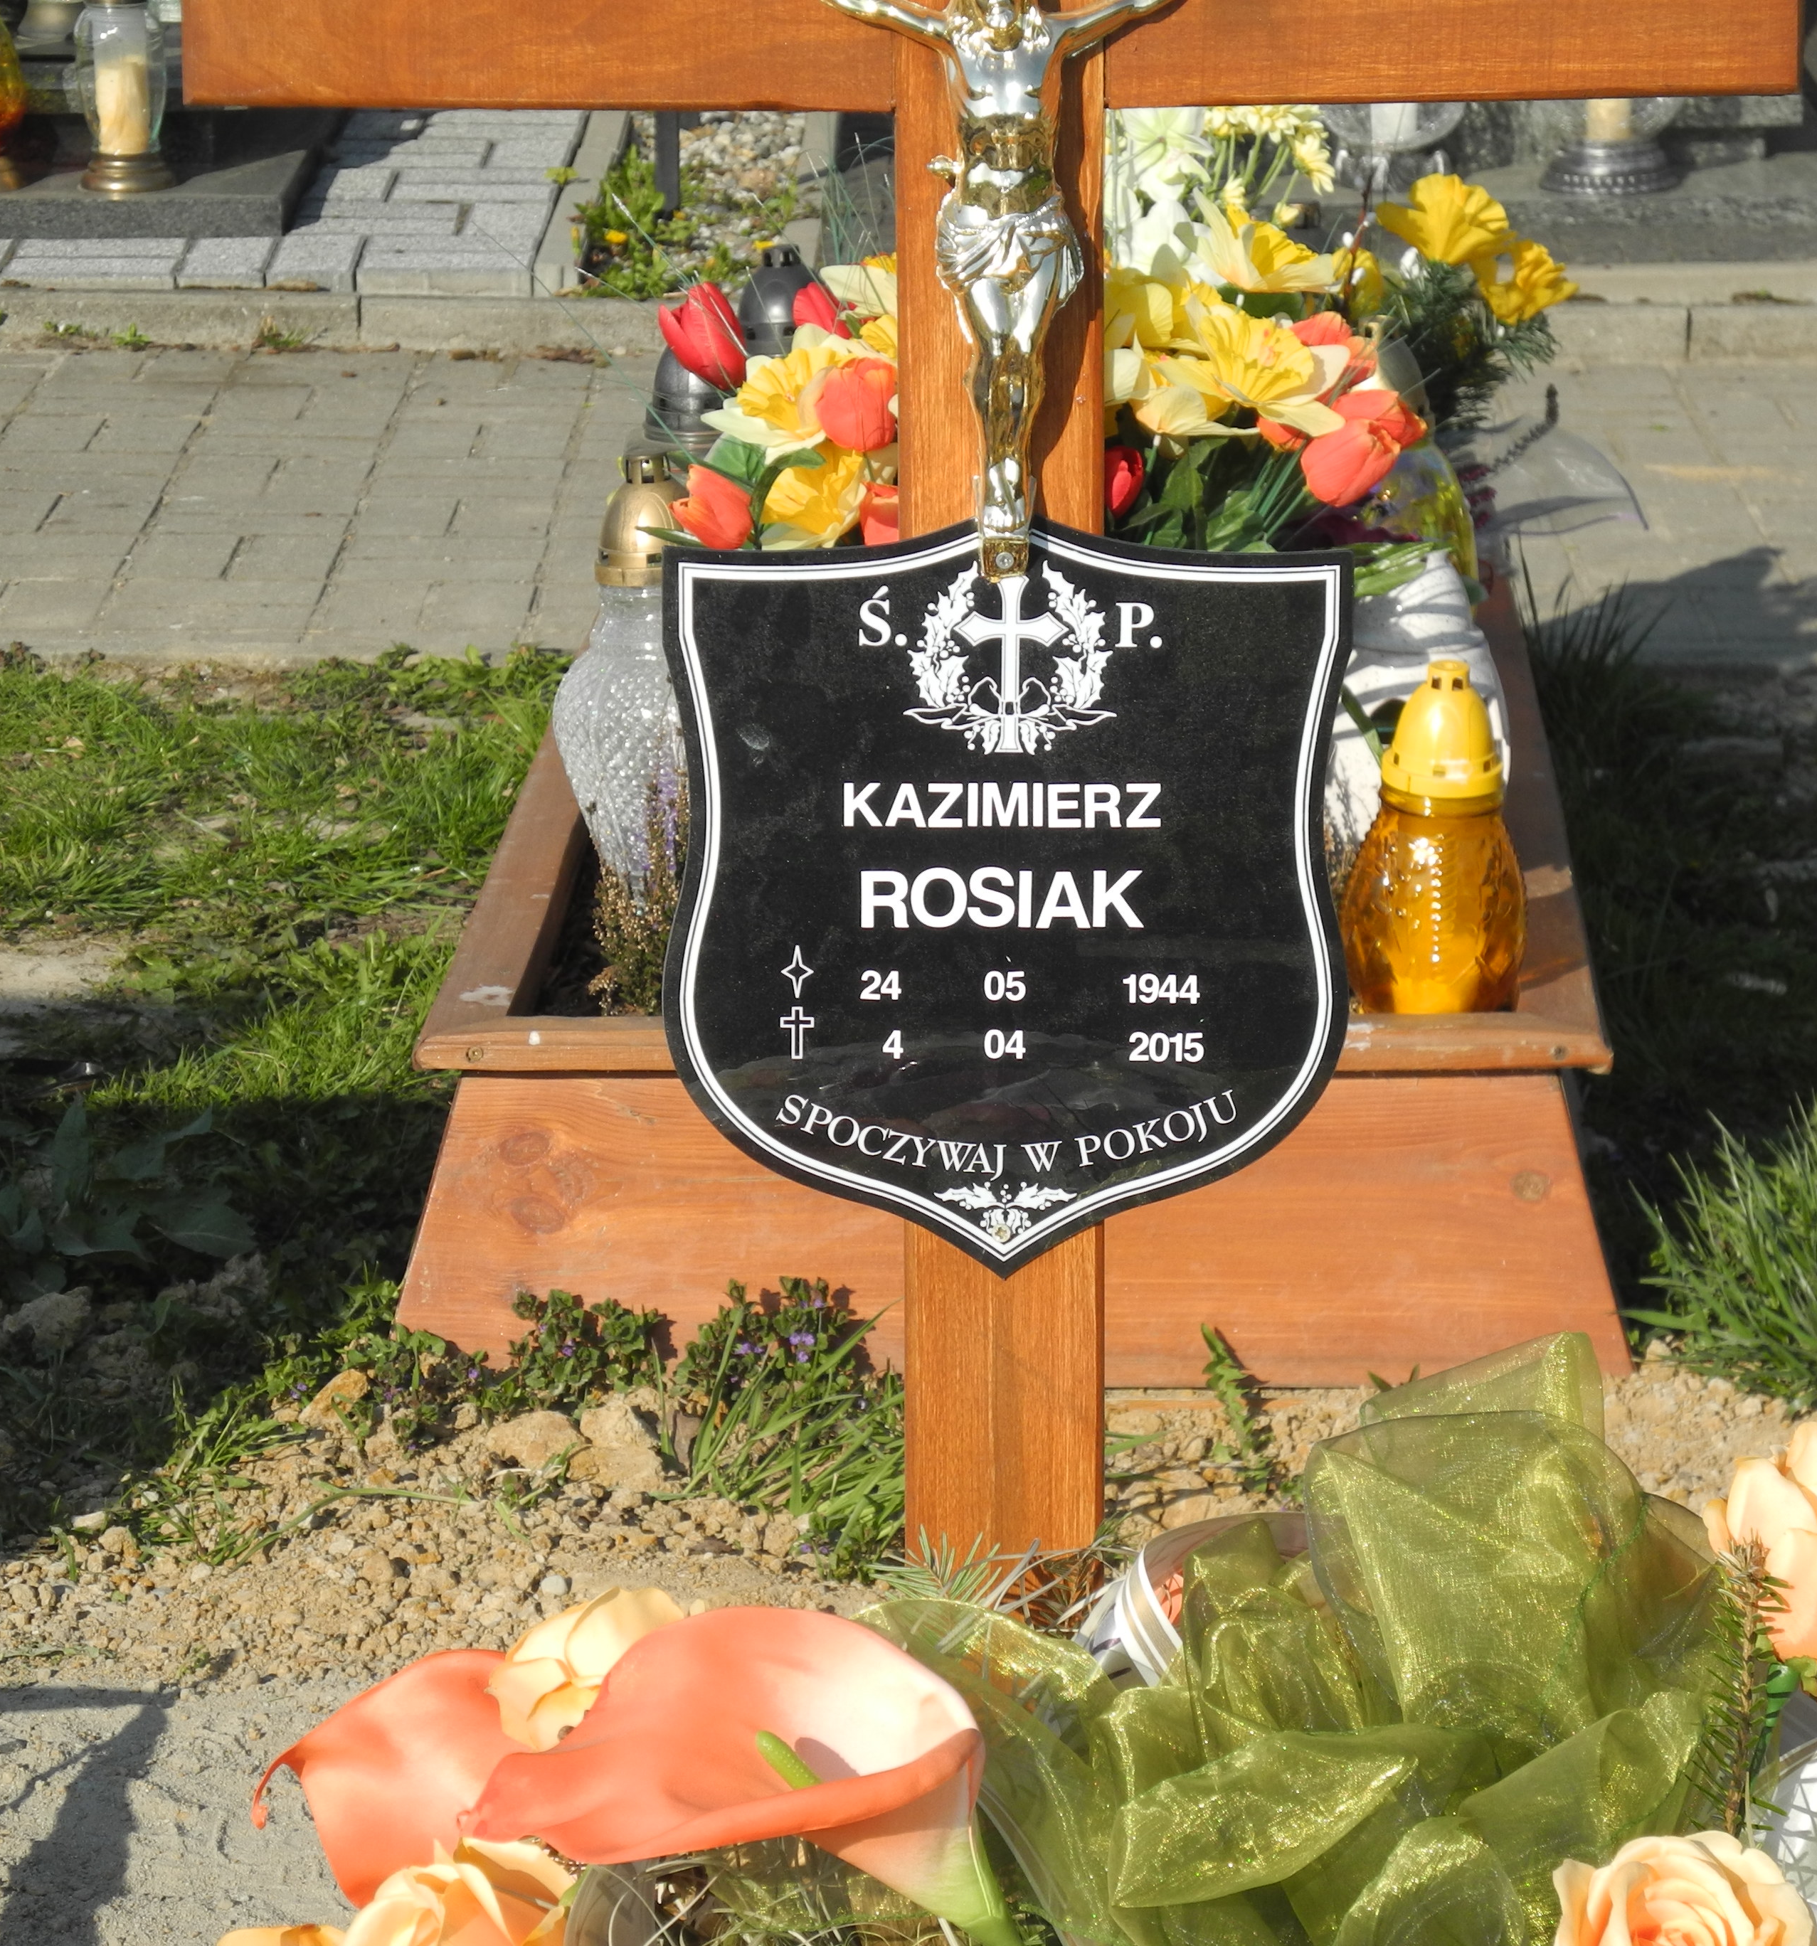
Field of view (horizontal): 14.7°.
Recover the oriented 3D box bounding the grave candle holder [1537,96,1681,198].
[{"bbox_3d":[0.818,-1.080,8.230,0.185,0.320,0.185,2,15,5],"label":"grave candle holder"}]

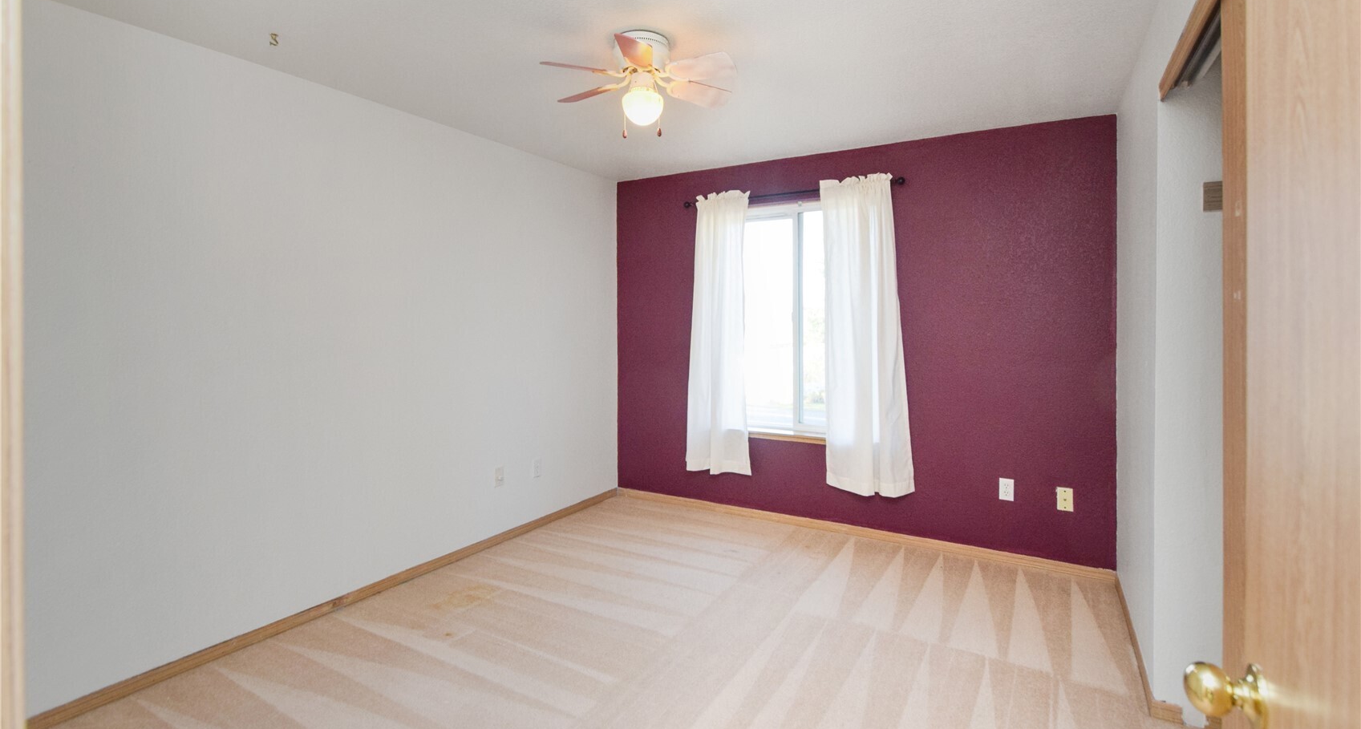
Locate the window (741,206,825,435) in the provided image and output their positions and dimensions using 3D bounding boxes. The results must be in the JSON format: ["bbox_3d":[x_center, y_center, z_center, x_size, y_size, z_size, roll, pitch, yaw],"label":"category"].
[{"bbox_3d":[0.760,-0.302,3.739,1.200,1.510,0.110,1,2,28],"label":"window"}]

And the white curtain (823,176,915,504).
[{"bbox_3d":[1.120,-0.176,3.426,0.520,1.900,0.130,1,2,28],"label":"white curtain"}]

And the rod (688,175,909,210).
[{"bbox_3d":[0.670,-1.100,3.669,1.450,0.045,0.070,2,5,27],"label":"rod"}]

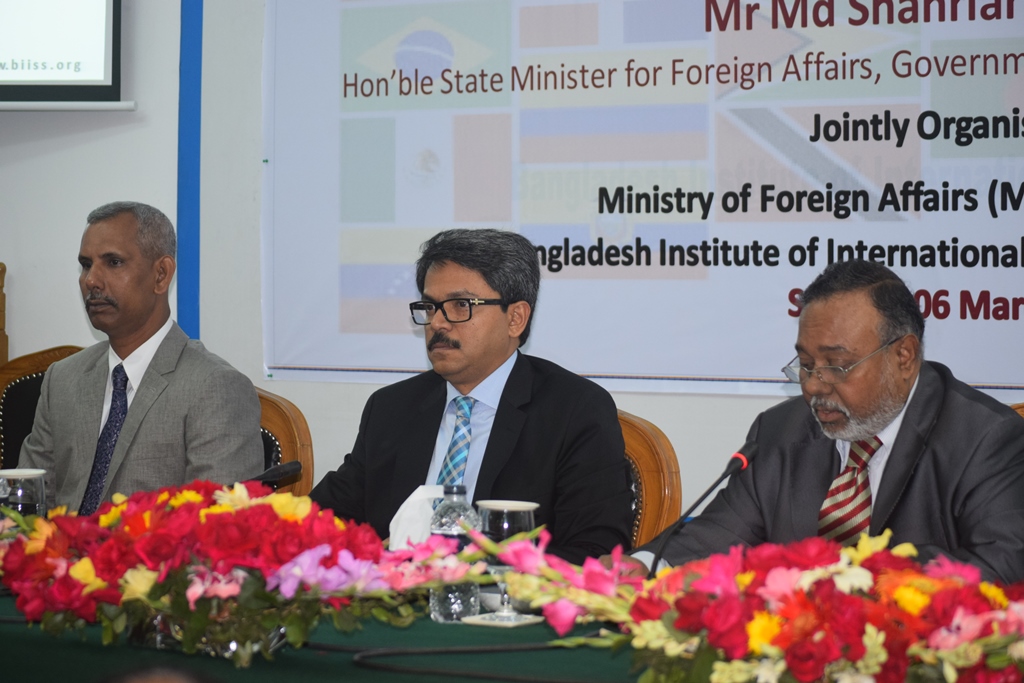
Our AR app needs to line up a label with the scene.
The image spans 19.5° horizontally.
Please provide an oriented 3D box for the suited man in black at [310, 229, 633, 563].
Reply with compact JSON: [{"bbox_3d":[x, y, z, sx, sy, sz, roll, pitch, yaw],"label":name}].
[{"bbox_3d":[-0.145,0.470,4.680,0.570,1.300,0.780,1,1,32],"label":"suited man in black"}]

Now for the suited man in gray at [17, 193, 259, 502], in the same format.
[{"bbox_3d":[-0.750,0.425,5.060,0.530,1.330,0.780,1,1,35],"label":"suited man in gray"}]

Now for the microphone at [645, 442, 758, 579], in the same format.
[{"bbox_3d":[0.262,0.267,4.110,0.080,0.240,0.280,1,1,33],"label":"microphone"}]

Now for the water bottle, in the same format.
[{"bbox_3d":[-0.079,0.292,4.120,0.069,0.187,0.069,0,1,0],"label":"water bottle"}]

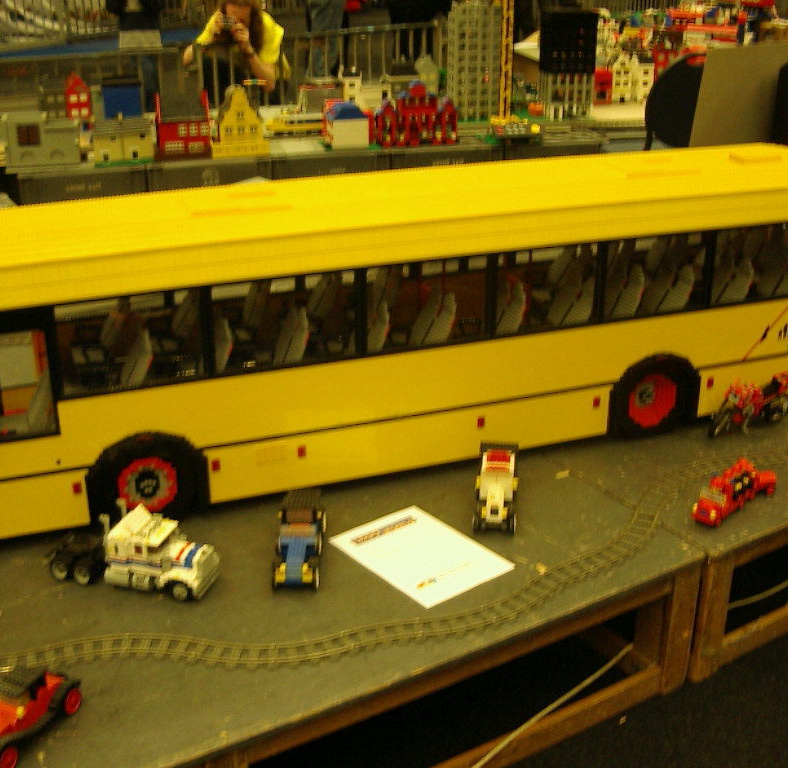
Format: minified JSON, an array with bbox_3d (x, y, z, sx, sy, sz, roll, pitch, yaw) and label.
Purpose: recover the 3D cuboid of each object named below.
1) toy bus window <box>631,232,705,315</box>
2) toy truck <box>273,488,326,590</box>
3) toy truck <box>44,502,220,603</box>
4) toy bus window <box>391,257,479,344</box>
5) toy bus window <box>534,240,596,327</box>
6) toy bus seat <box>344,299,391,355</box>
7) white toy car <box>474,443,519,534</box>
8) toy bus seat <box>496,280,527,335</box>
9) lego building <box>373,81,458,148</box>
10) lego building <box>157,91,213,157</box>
[{"bbox_3d":[0.582,-0.236,2.391,0.195,0.174,0.020,-9,24,-18],"label":"toy bus window"},{"bbox_3d":[-0.173,0.284,2.044,0.083,0.094,0.228,-1,22,0],"label":"toy truck"},{"bbox_3d":[-0.473,0.281,2.005,0.308,0.146,0.096,6,24,15],"label":"toy truck"},{"bbox_3d":[0.073,-0.161,2.220,0.230,0.175,0.015,-9,23,-18],"label":"toy bus window"},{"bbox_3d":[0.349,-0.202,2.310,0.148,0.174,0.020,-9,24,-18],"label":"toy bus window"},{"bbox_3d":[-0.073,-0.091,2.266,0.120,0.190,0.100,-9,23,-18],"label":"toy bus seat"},{"bbox_3d":[0.203,0.207,2.213,0.084,0.117,0.168,2,23,6],"label":"white toy car"},{"bbox_3d":[0.205,-0.131,2.354,0.120,0.190,0.098,-9,23,-18],"label":"toy bus seat"},{"bbox_3d":[0.060,-0.859,3.552,0.250,0.198,0.130,-5,23,-10],"label":"lego building"},{"bbox_3d":[-0.651,-0.792,3.434,0.168,0.200,0.130,-6,23,-12],"label":"lego building"}]

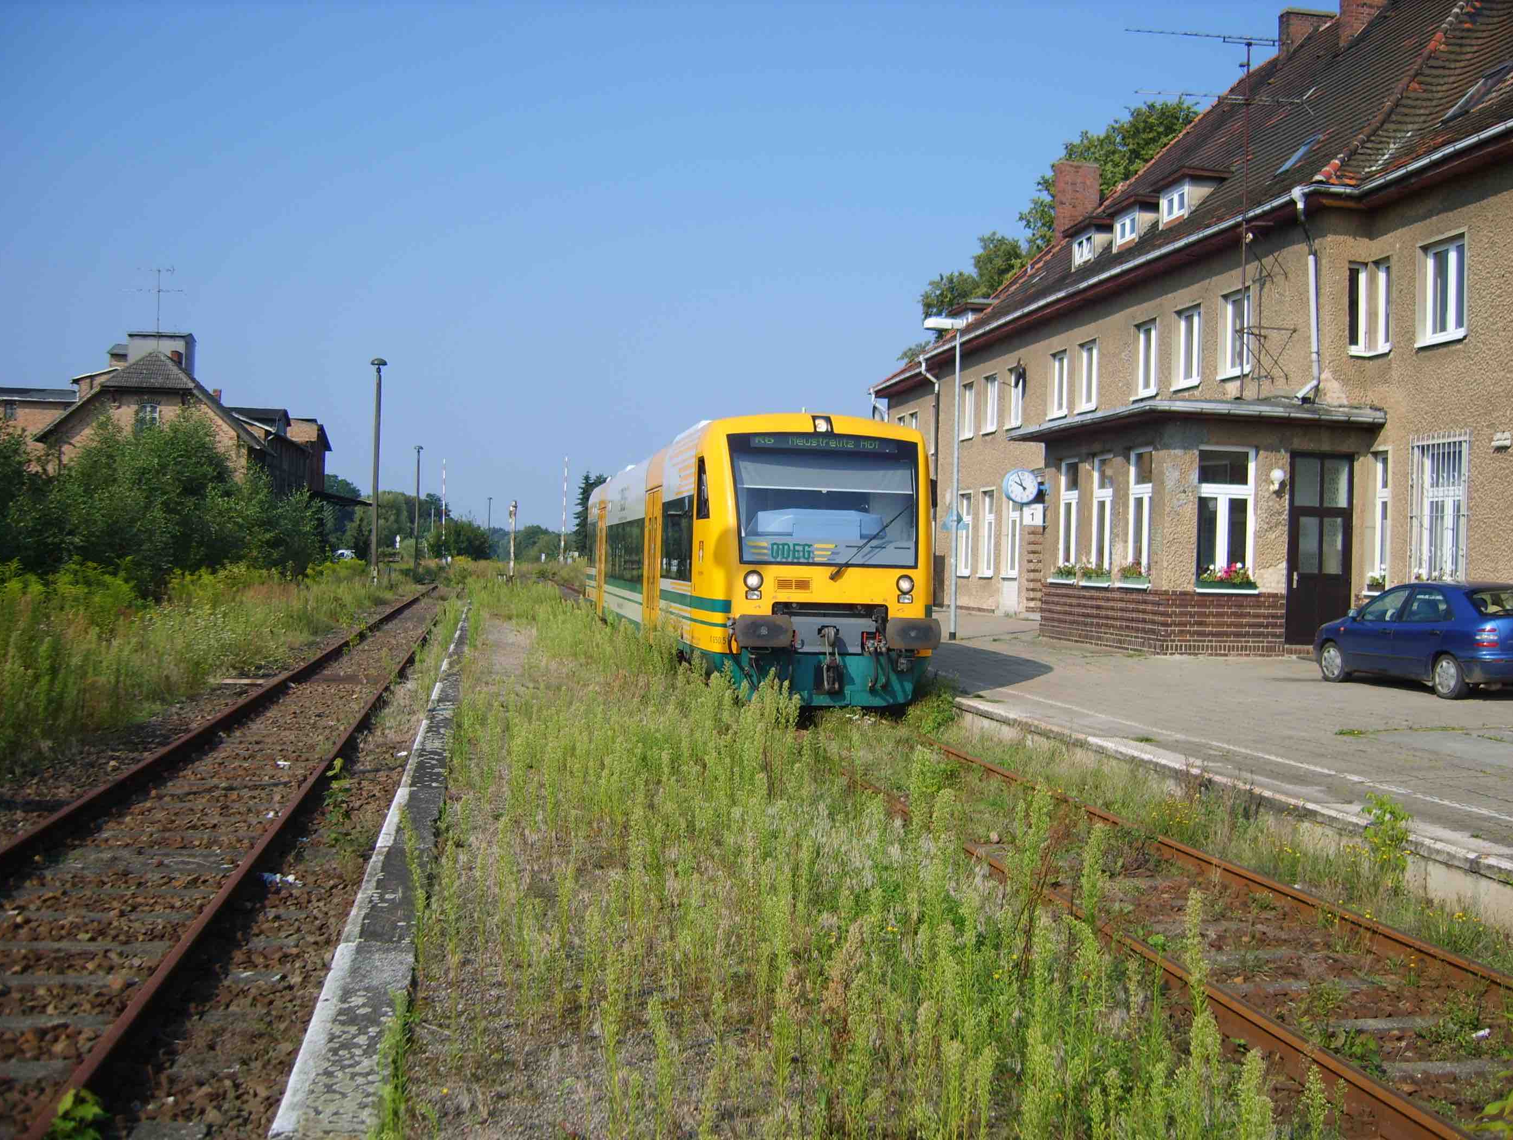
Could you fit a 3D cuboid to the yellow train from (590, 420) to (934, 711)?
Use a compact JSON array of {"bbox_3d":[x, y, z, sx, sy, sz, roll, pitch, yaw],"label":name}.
[{"bbox_3d":[-1.177,-0.189,30.061,2.920,3.720,25.300,1,0,-10],"label":"yellow train"}]

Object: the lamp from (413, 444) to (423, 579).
[{"bbox_3d":[-26.569,-4.649,120.476,0.700,10.200,0.700,1,0,0],"label":"lamp"}]

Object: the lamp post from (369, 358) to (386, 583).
[{"bbox_3d":[-16.543,-4.086,66.976,0.700,10.210,0.700,1,0,0],"label":"lamp post"}]

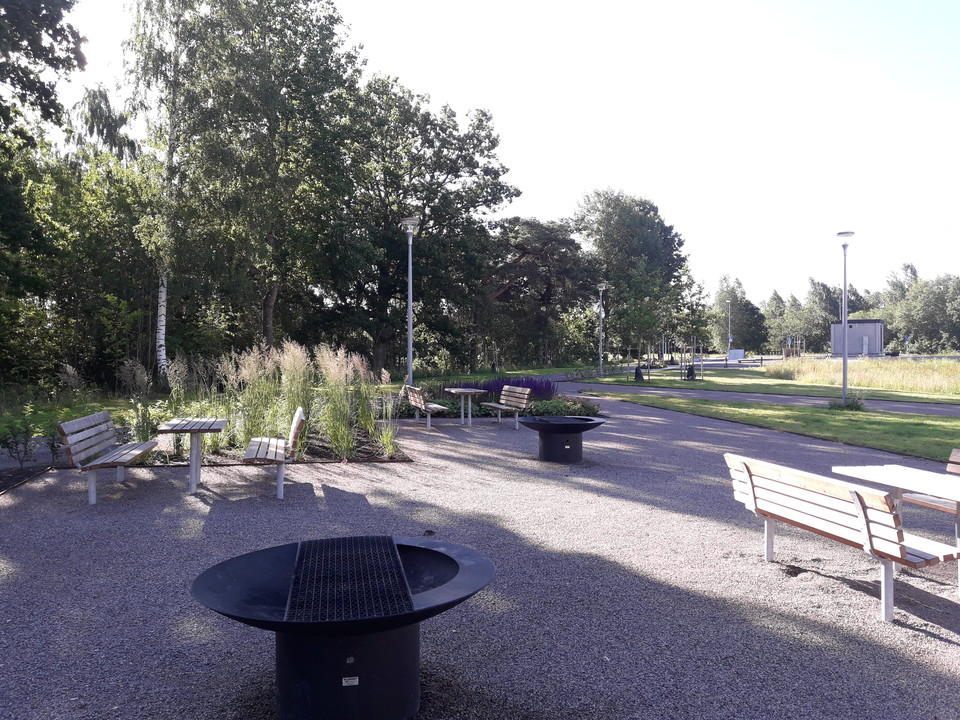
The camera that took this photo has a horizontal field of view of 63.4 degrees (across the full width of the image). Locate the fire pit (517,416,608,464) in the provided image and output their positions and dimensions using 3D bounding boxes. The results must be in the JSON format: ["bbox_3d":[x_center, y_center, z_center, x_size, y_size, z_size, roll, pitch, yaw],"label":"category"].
[{"bbox_3d":[1.198,1.184,11.435,1.323,0.609,1.323,0,1,0],"label":"fire pit"}]

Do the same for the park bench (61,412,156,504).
[{"bbox_3d":[-4.047,1.041,8.582,0.623,0.835,1.862,0,1,-13],"label":"park bench"}]

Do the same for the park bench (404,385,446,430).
[{"bbox_3d":[-1.165,1.016,16.977,0.623,0.835,1.862,0,1,-14],"label":"park bench"}]

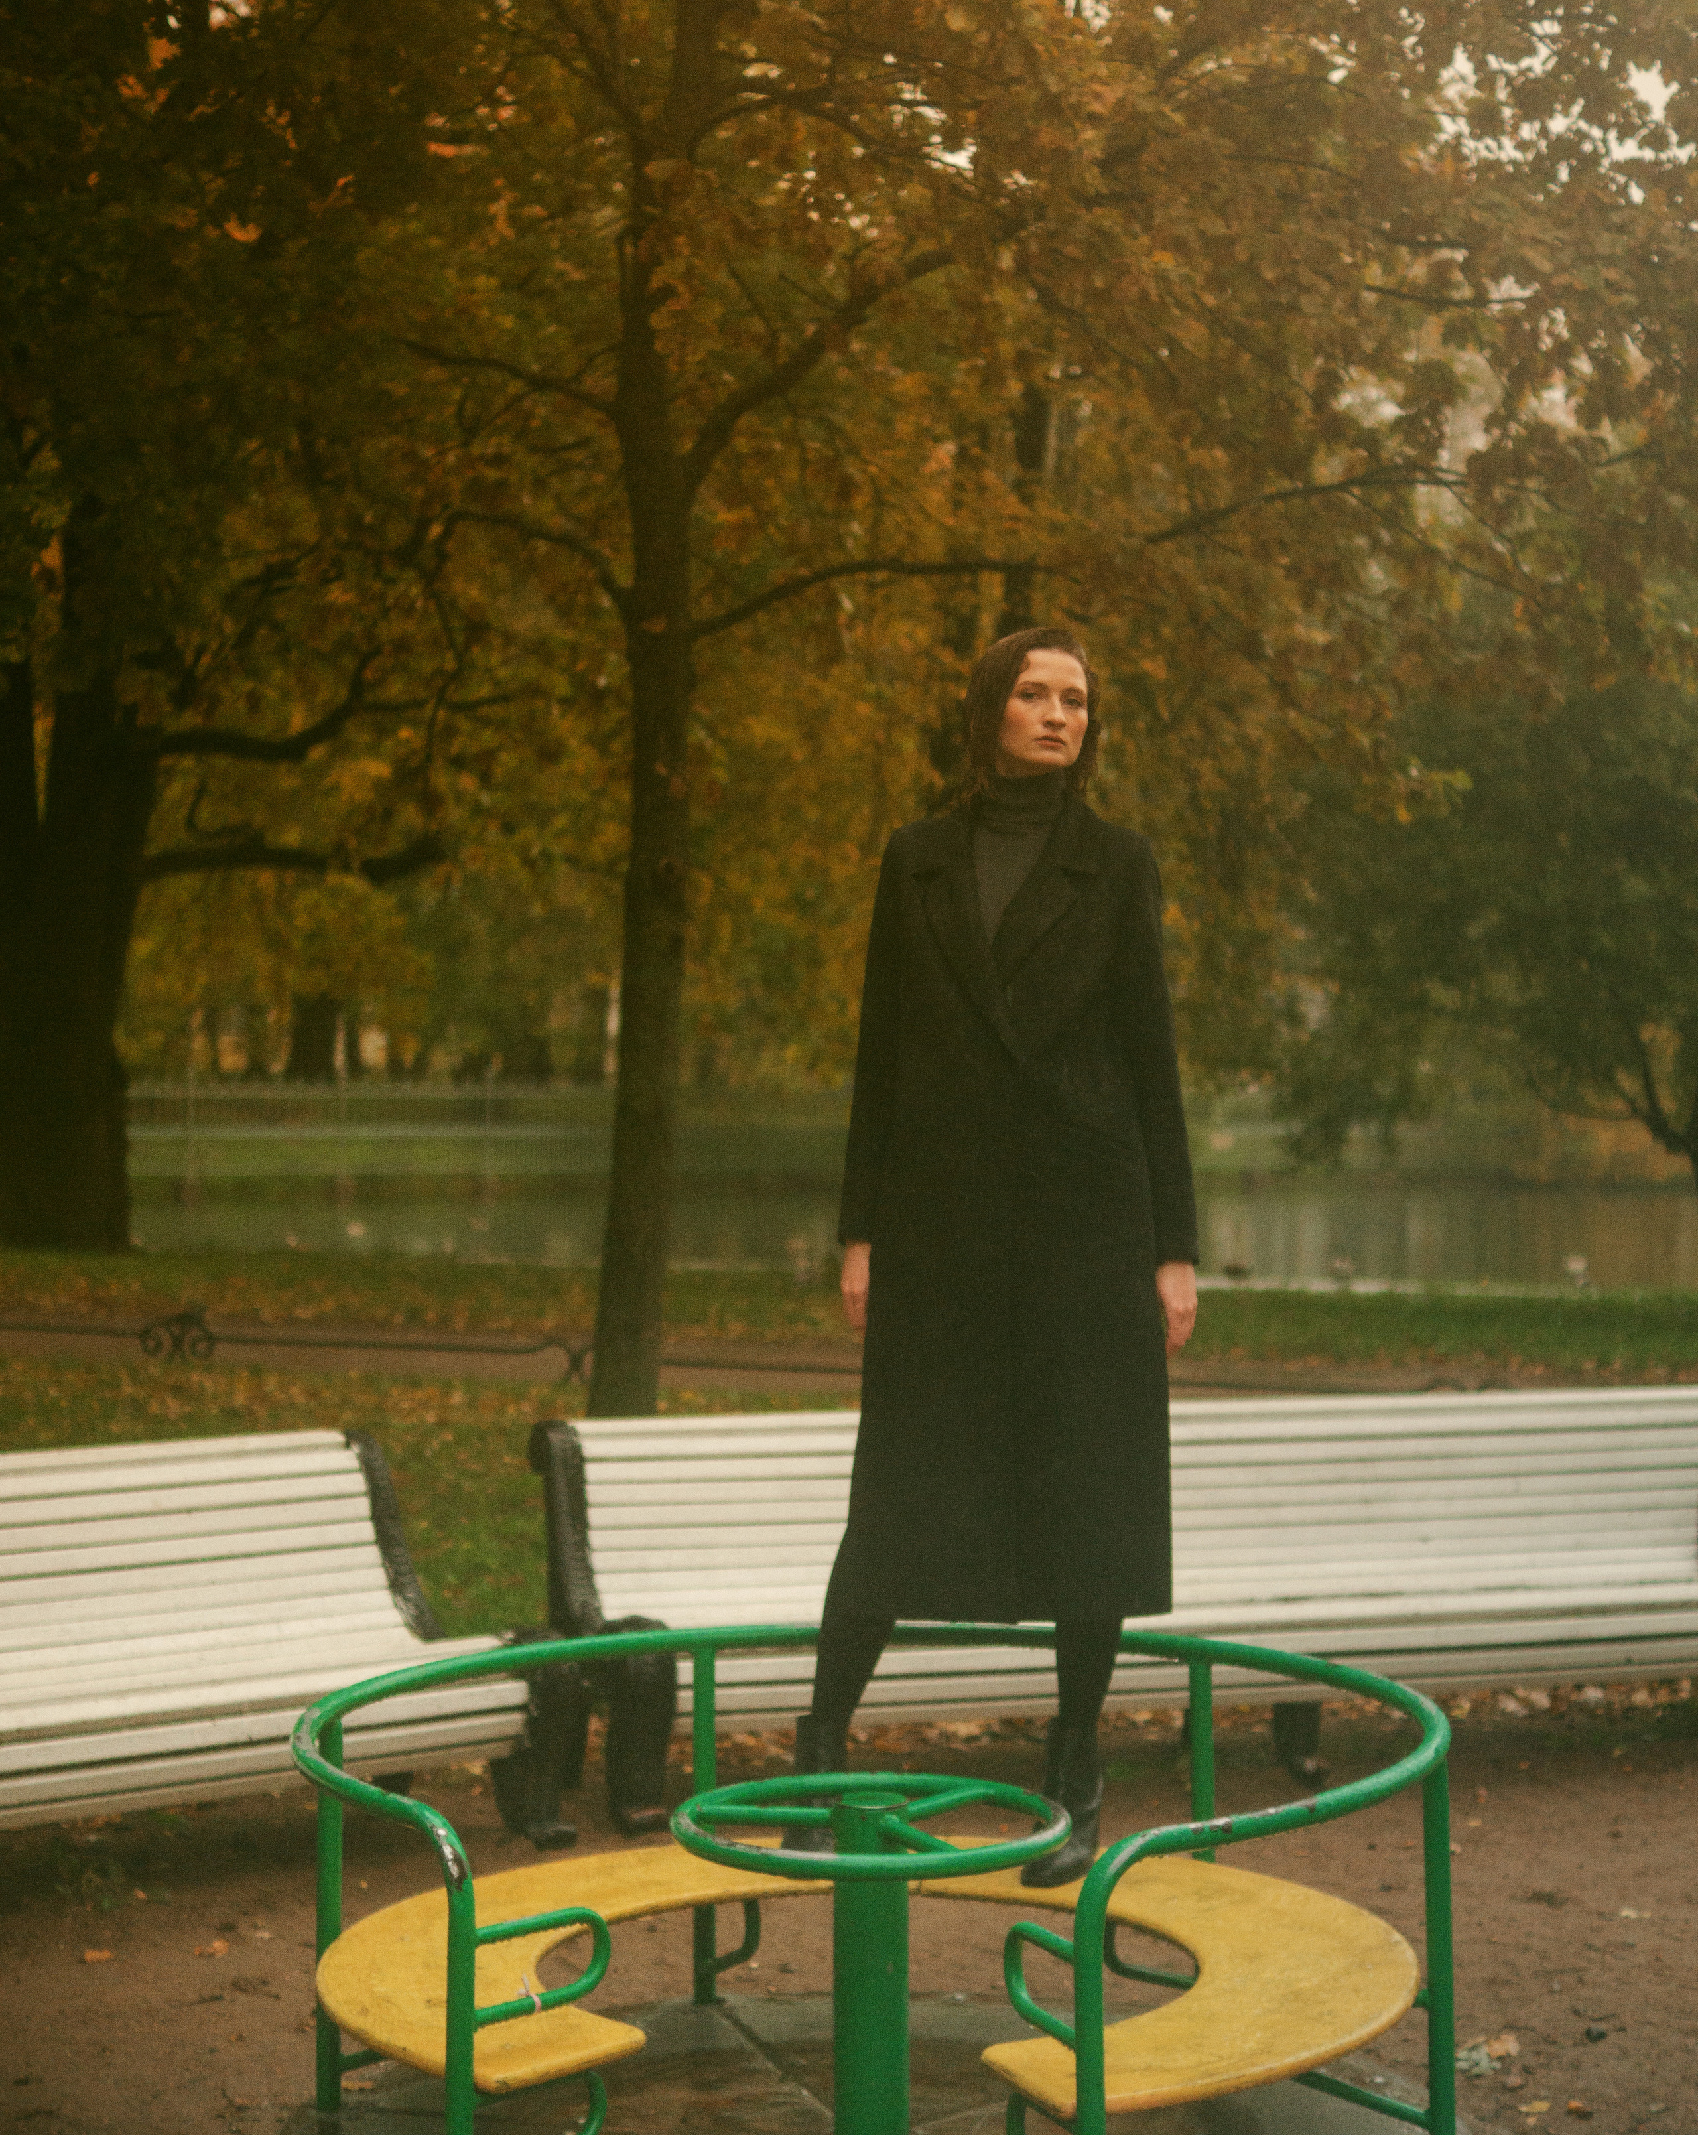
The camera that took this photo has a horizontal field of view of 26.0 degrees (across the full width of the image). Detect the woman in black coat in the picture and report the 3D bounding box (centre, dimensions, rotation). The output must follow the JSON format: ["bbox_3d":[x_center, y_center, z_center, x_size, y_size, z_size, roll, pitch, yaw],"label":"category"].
[{"bbox_3d":[0.219,0.260,5.362,0.570,1.799,0.400,0,1,10],"label":"woman in black coat"}]

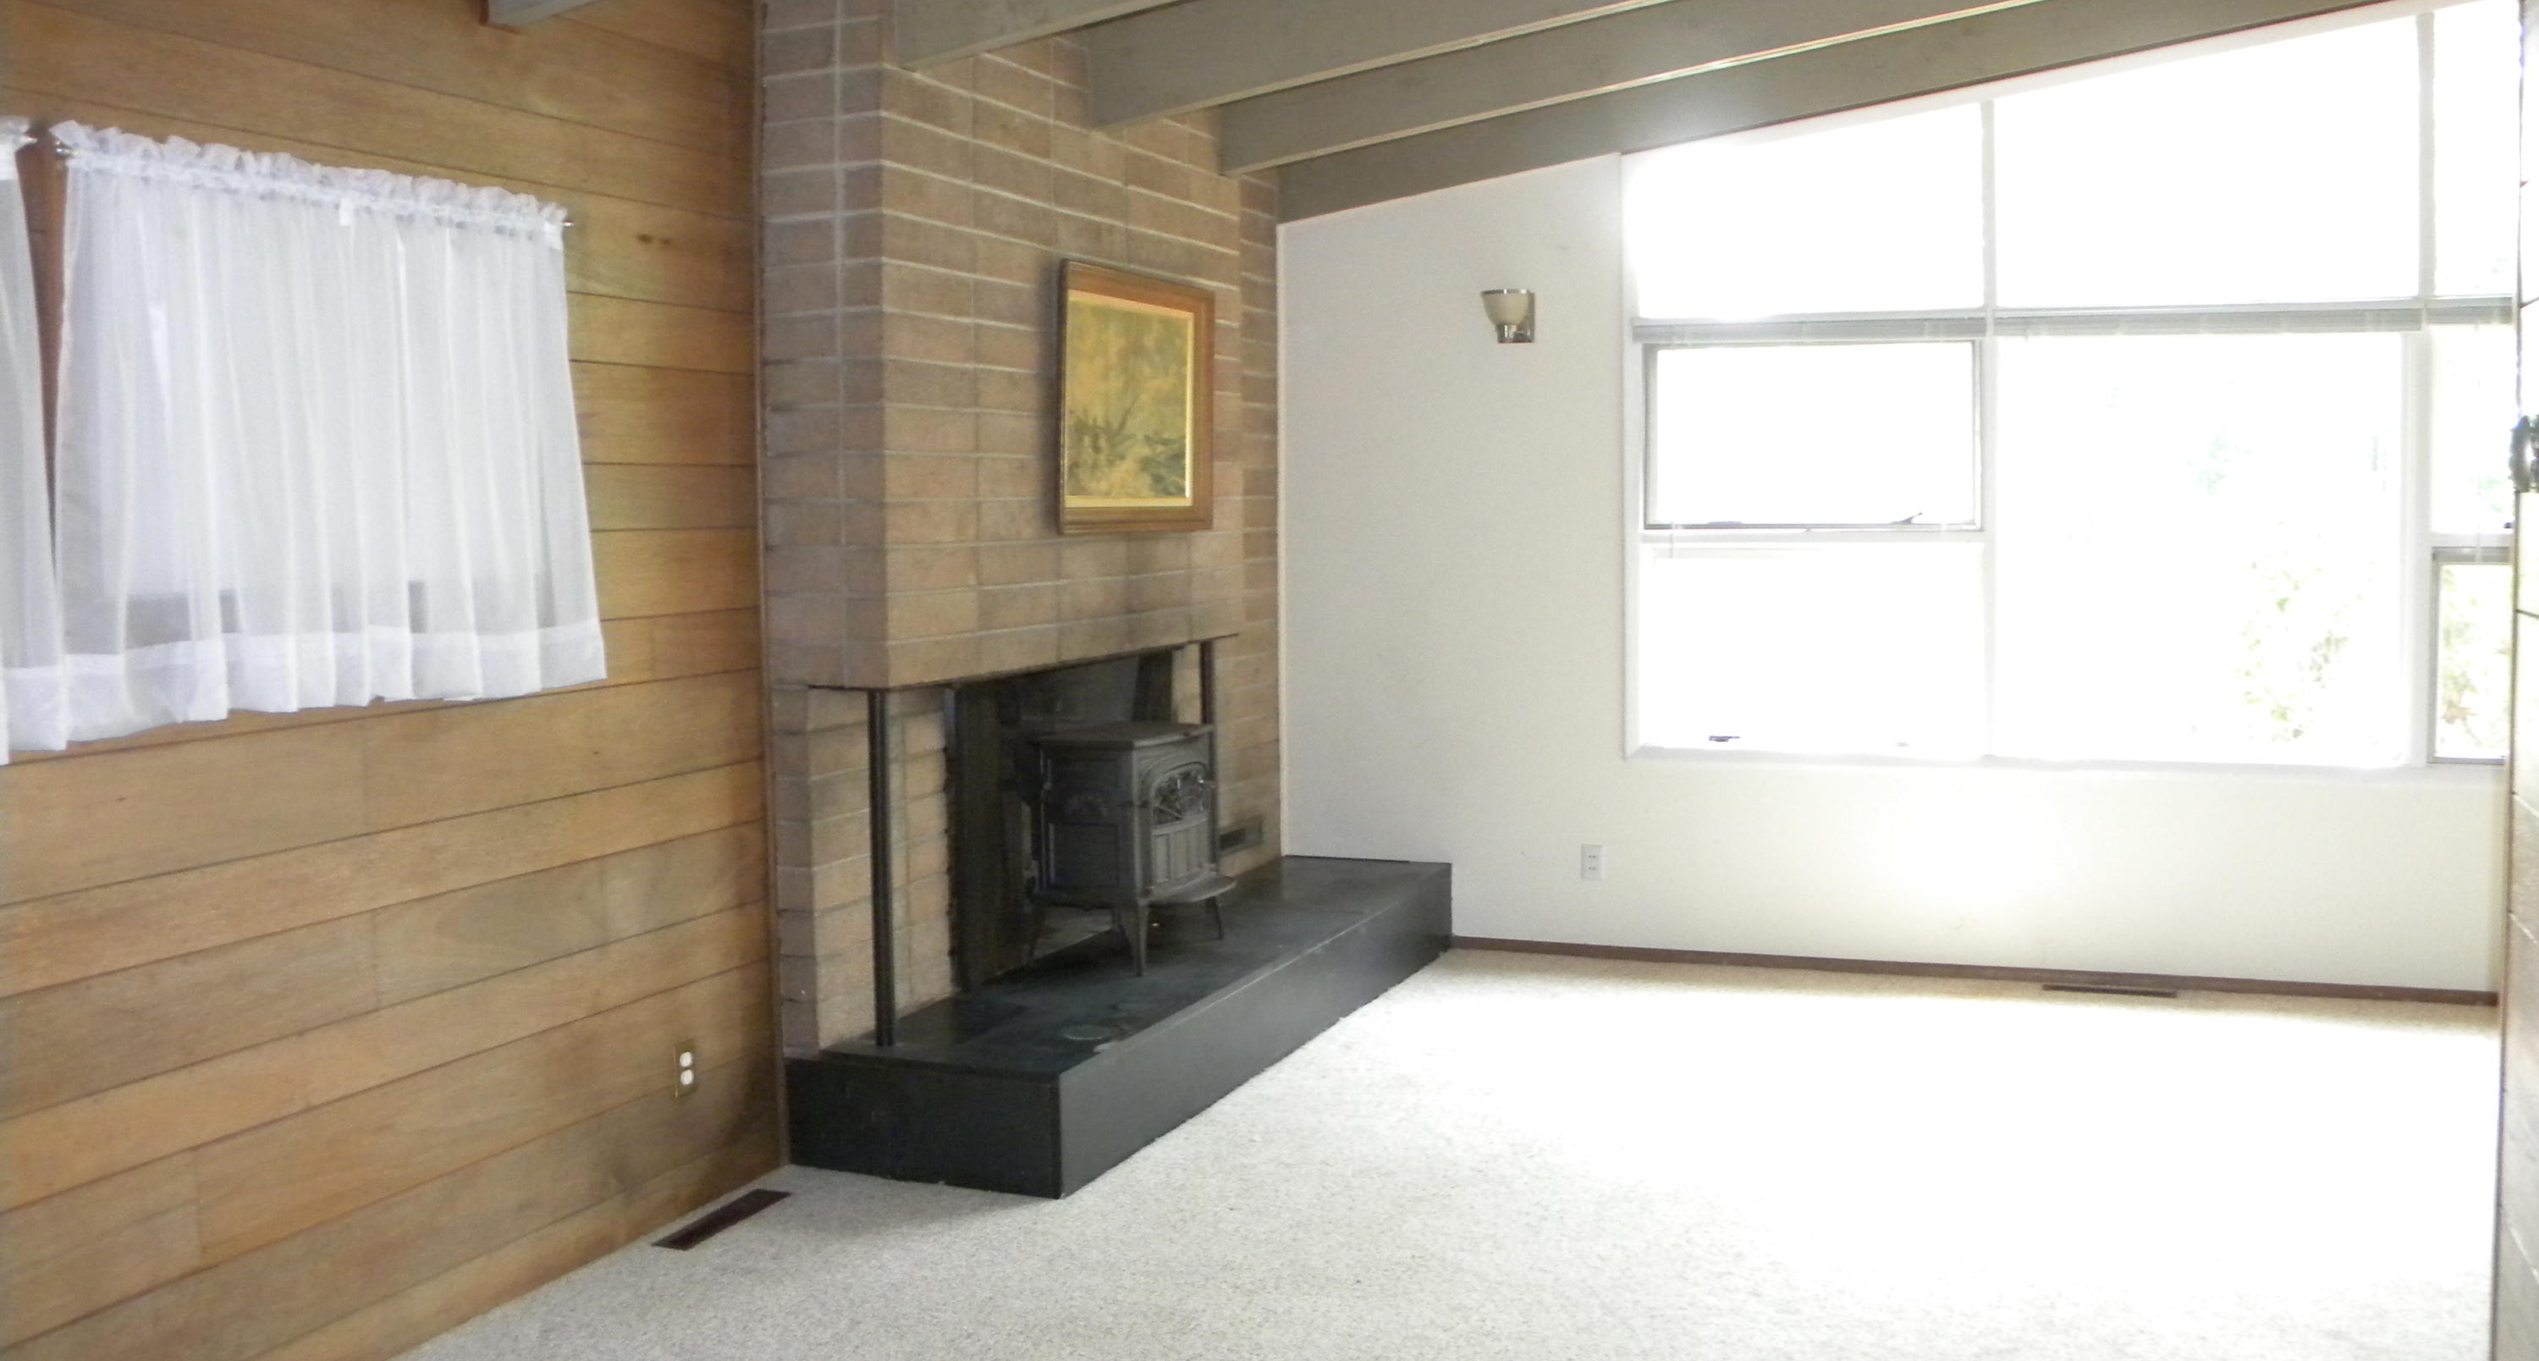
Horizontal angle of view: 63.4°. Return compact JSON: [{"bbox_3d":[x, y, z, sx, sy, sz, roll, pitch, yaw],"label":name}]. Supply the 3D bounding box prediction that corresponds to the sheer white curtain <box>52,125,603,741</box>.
[{"bbox_3d":[-1.600,-0.416,3.577,0.090,0.930,1.140,1,5,23],"label":"sheer white curtain"}]

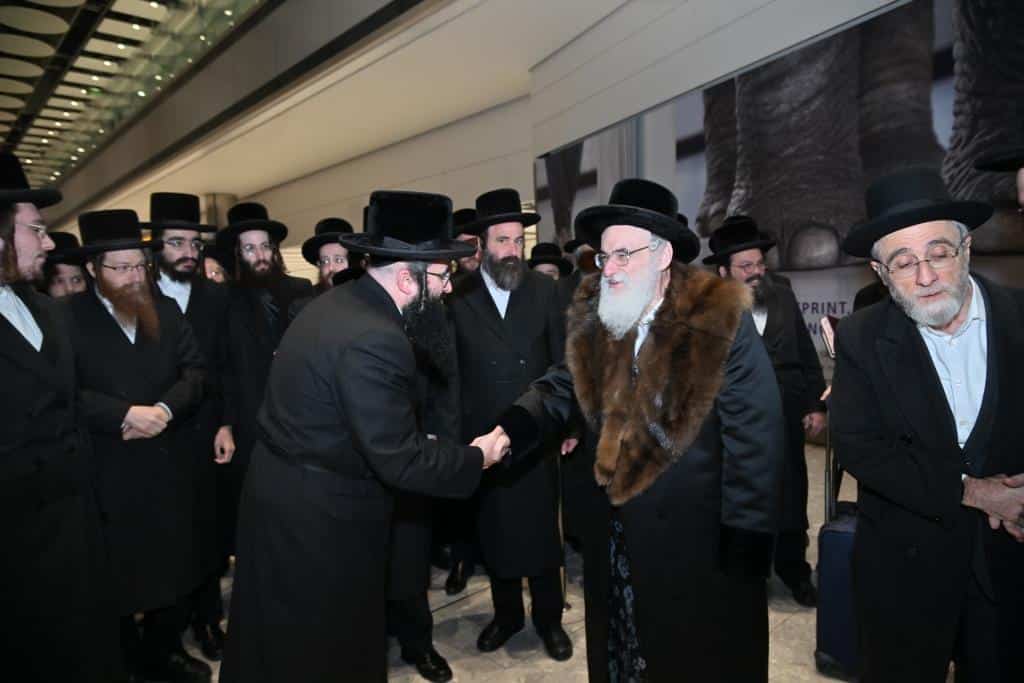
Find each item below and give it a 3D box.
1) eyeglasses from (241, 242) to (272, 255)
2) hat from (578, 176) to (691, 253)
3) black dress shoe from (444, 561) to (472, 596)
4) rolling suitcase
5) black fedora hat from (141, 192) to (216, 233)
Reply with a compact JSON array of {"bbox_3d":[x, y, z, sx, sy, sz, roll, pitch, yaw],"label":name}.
[{"bbox_3d":[-1.167,-0.410,3.048,0.140,0.045,0.140,-2,2,-43],"label":"eyeglasses"},{"bbox_3d":[0.338,-0.329,1.840,0.365,0.135,0.335,8,-3,-30],"label":"hat"},{"bbox_3d":[-0.266,1.201,3.537,0.105,0.115,0.290,0,2,7],"label":"black dress shoe"},{"bbox_3d":[1.388,0.792,2.649,0.380,0.980,0.240,1,2,25],"label":"rolling suitcase"},{"bbox_3d":[-1.431,-0.556,2.930,0.300,0.150,0.320,-3,3,-38],"label":"black fedora hat"}]

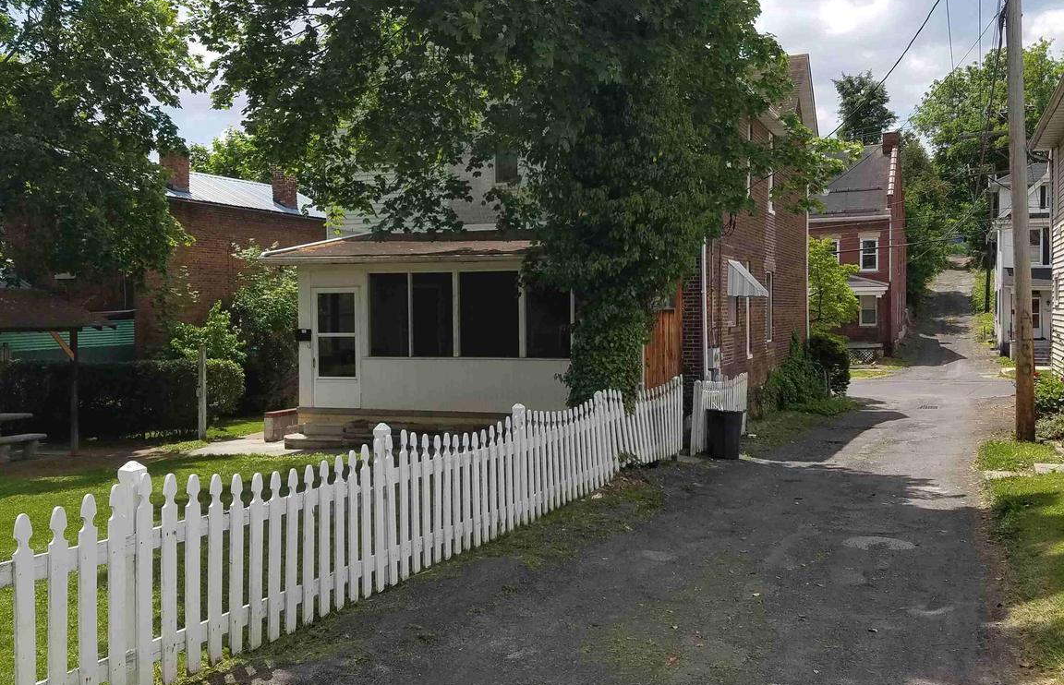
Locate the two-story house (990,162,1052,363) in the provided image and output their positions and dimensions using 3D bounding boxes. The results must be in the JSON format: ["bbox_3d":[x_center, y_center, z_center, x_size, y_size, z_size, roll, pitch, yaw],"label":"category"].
[{"bbox_3d":[26.357,-4.335,51.754,7.200,10.700,11.200,1,2,21],"label":"two-story house"}]

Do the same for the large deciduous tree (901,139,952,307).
[{"bbox_3d":[27.733,-8.425,75.000,5.000,12.554,5.000,1,2,21],"label":"large deciduous tree"}]

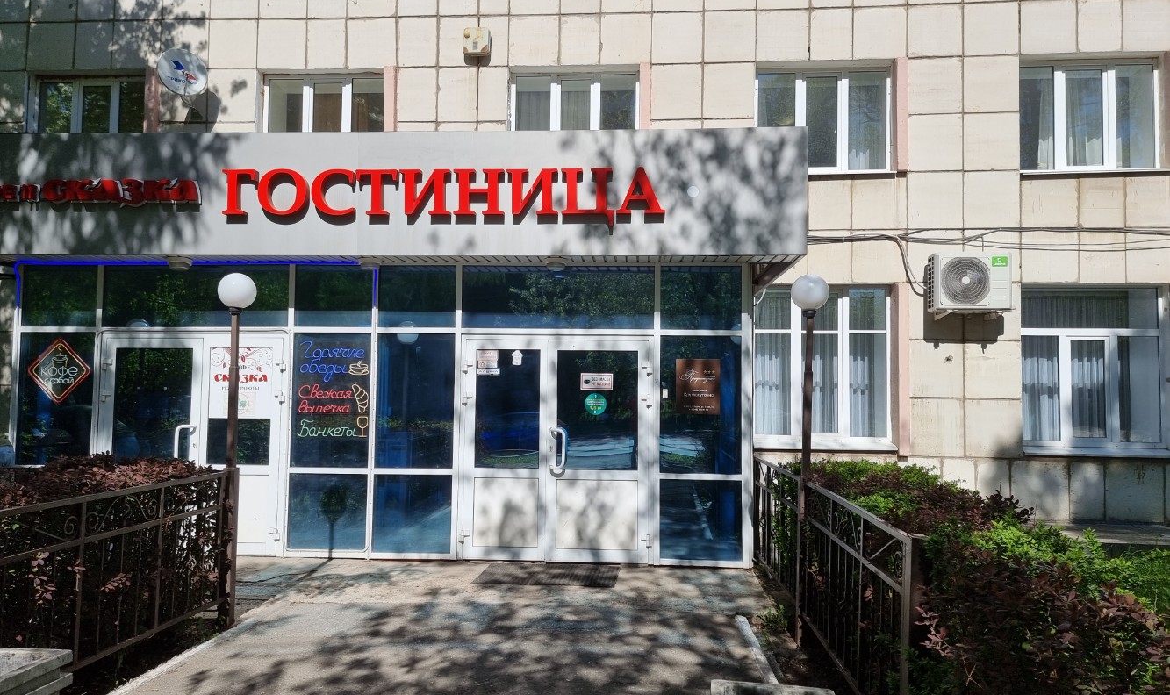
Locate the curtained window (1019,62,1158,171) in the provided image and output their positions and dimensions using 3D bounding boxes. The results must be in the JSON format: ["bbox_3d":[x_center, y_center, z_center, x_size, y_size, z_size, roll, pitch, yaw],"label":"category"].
[{"bbox_3d":[6.077,-2.790,9.886,1.687,1.339,0.120,0,-3,4],"label":"curtained window"}]

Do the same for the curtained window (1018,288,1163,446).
[{"bbox_3d":[6.407,0.259,10.285,1.794,2.048,0.140,1,-3,4],"label":"curtained window"}]

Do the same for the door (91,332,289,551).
[{"bbox_3d":[-3.749,0.909,7.756,1.908,2.123,0.100,1,-3,4],"label":"door"}]

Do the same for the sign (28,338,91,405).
[{"bbox_3d":[-5.075,0.230,7.868,0.643,0.628,0.040,0,-3,4],"label":"sign"}]

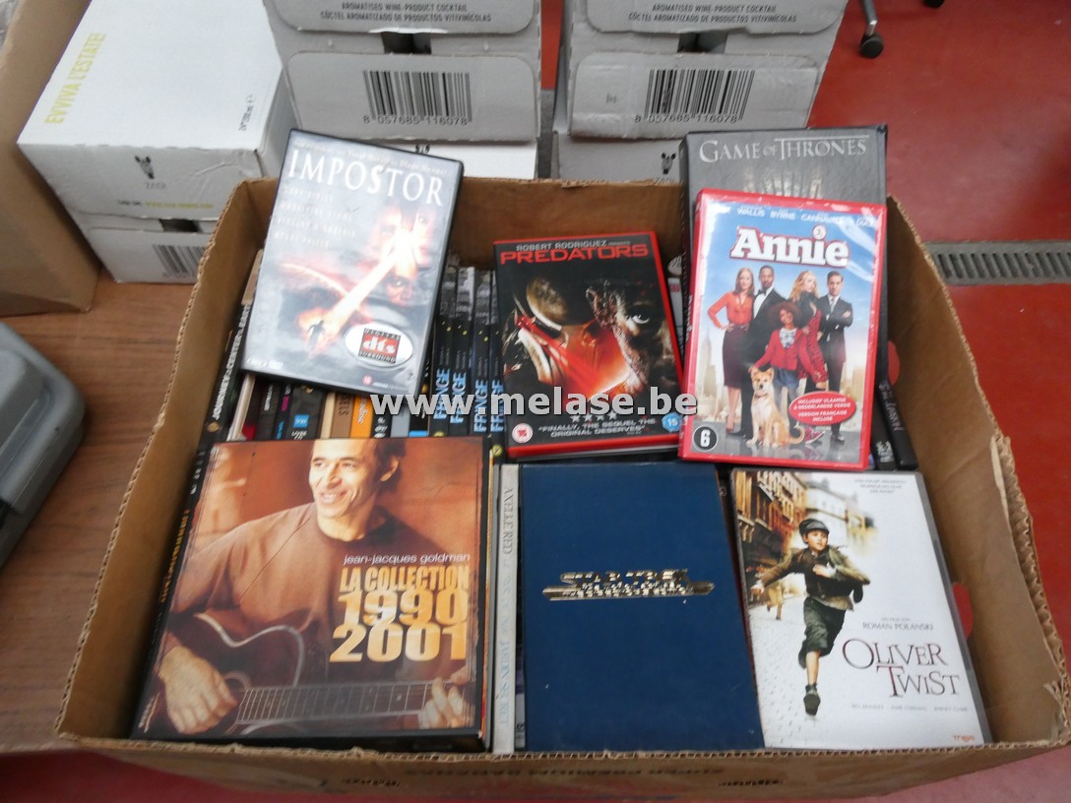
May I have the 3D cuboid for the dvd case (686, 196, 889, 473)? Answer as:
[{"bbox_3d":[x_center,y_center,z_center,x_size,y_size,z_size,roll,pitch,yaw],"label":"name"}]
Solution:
[{"bbox_3d":[0.177,-0.049,0.535,0.135,0.015,0.190,4,91,-5],"label":"dvd case"}]

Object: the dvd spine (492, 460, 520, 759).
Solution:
[{"bbox_3d":[-0.016,0.162,0.536,0.013,0.135,0.190,-1,56,1],"label":"dvd spine"}]

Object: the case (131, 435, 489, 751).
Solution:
[{"bbox_3d":[-0.127,0.113,0.471,0.194,0.030,0.190,-2,56,1],"label":"case"}]

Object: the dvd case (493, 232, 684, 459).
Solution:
[{"bbox_3d":[0.041,-0.051,0.589,0.135,0.015,0.190,-4,63,-2],"label":"dvd case"}]

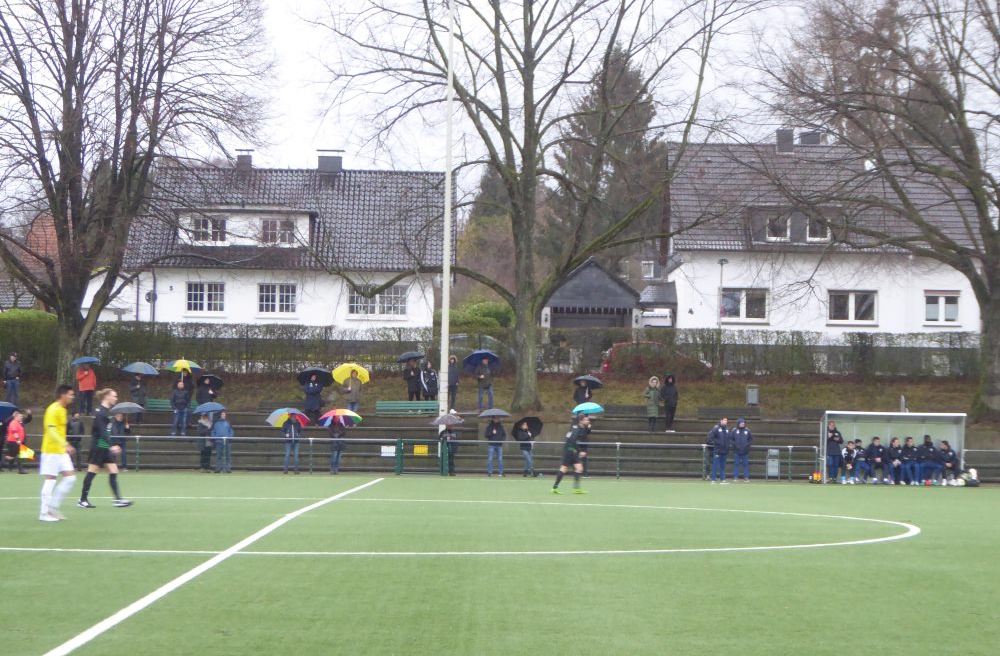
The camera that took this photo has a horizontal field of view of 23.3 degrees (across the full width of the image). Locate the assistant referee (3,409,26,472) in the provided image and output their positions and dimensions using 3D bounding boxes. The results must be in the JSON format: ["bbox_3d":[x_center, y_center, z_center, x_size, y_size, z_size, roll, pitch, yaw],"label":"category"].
[{"bbox_3d":[-13.191,3.101,66.000,0.600,1.730,0.500,0,-2,25],"label":"assistant referee"}]

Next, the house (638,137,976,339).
[{"bbox_3d":[13.000,-2.900,101.000,13.000,9.600,8.800,1,-2,0],"label":"house"}]

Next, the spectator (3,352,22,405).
[{"bbox_3d":[-15.477,1.690,77.000,0.540,1.825,0.360,1,-2,-10],"label":"spectator"}]

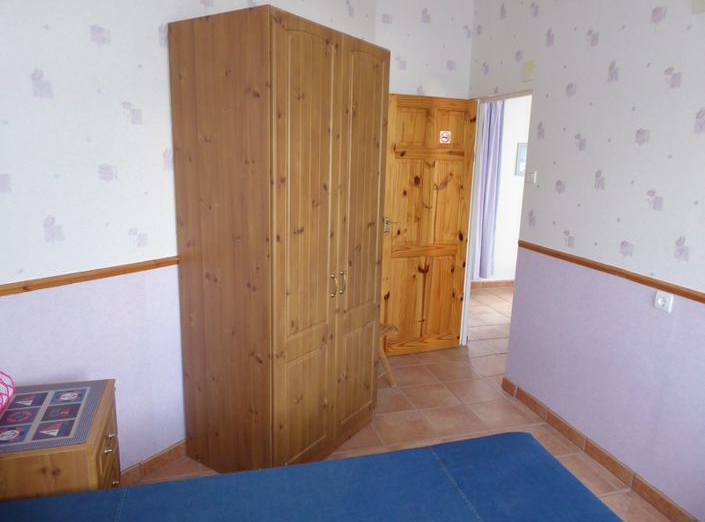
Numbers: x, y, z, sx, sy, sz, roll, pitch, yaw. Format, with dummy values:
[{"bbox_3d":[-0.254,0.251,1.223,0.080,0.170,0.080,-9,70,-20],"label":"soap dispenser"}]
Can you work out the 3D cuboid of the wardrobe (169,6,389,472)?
[{"bbox_3d":[-0.322,-0.045,2.660,0.597,2.092,0.943,9,14,32],"label":"wardrobe"}]

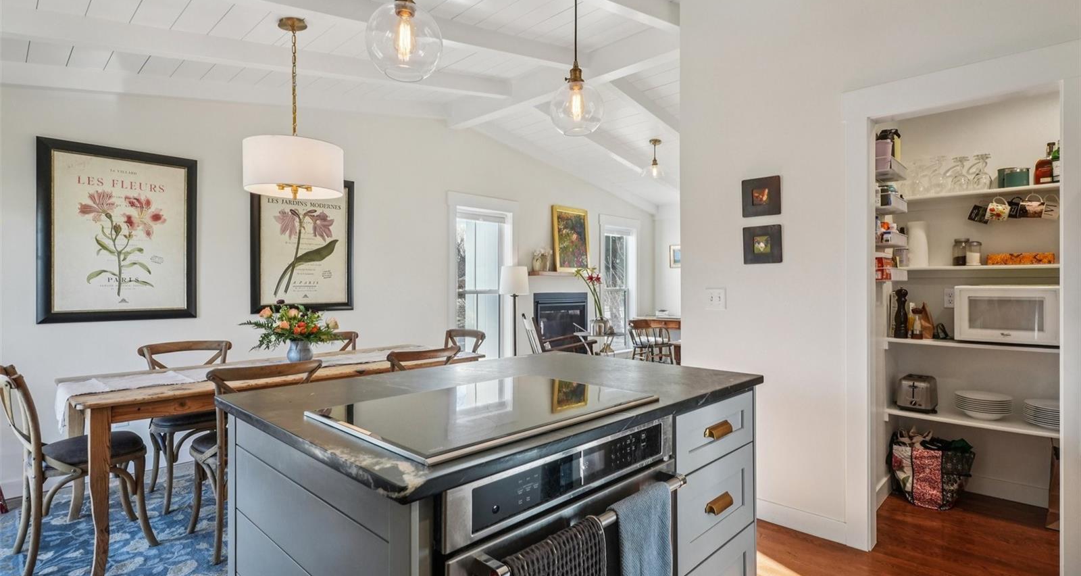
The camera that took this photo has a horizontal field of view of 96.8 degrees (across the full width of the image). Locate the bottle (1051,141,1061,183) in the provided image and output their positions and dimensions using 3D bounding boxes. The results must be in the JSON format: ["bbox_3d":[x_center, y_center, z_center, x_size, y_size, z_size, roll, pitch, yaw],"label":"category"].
[{"bbox_3d":[2.745,-0.660,2.530,0.076,0.245,0.076,0,0,-43],"label":"bottle"}]

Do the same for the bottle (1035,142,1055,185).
[{"bbox_3d":[2.691,-0.649,2.530,0.115,0.242,0.070,0,0,44],"label":"bottle"}]

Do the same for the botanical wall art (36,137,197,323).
[{"bbox_3d":[-2.826,-0.359,3.253,0.810,1.160,0.035,0,0,-44],"label":"botanical wall art"}]

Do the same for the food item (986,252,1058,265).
[{"bbox_3d":[2.638,-0.158,2.648,0.262,0.069,0.140,0,0,44],"label":"food item"}]

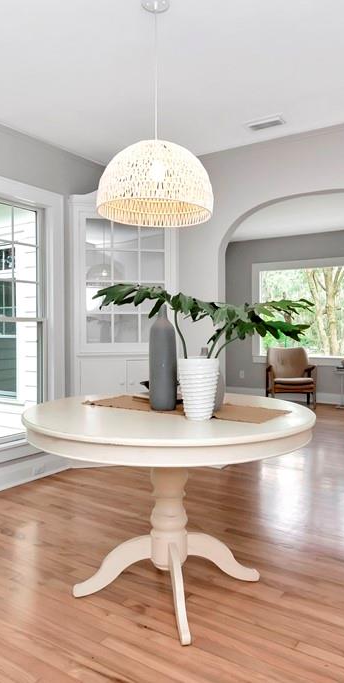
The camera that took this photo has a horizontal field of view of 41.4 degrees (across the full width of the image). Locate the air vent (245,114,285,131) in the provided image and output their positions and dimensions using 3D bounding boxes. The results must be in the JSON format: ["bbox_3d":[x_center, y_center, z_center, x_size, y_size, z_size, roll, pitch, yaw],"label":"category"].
[{"bbox_3d":[0.609,-1.434,2.980,0.270,0.025,0.150,1,1,33],"label":"air vent"}]

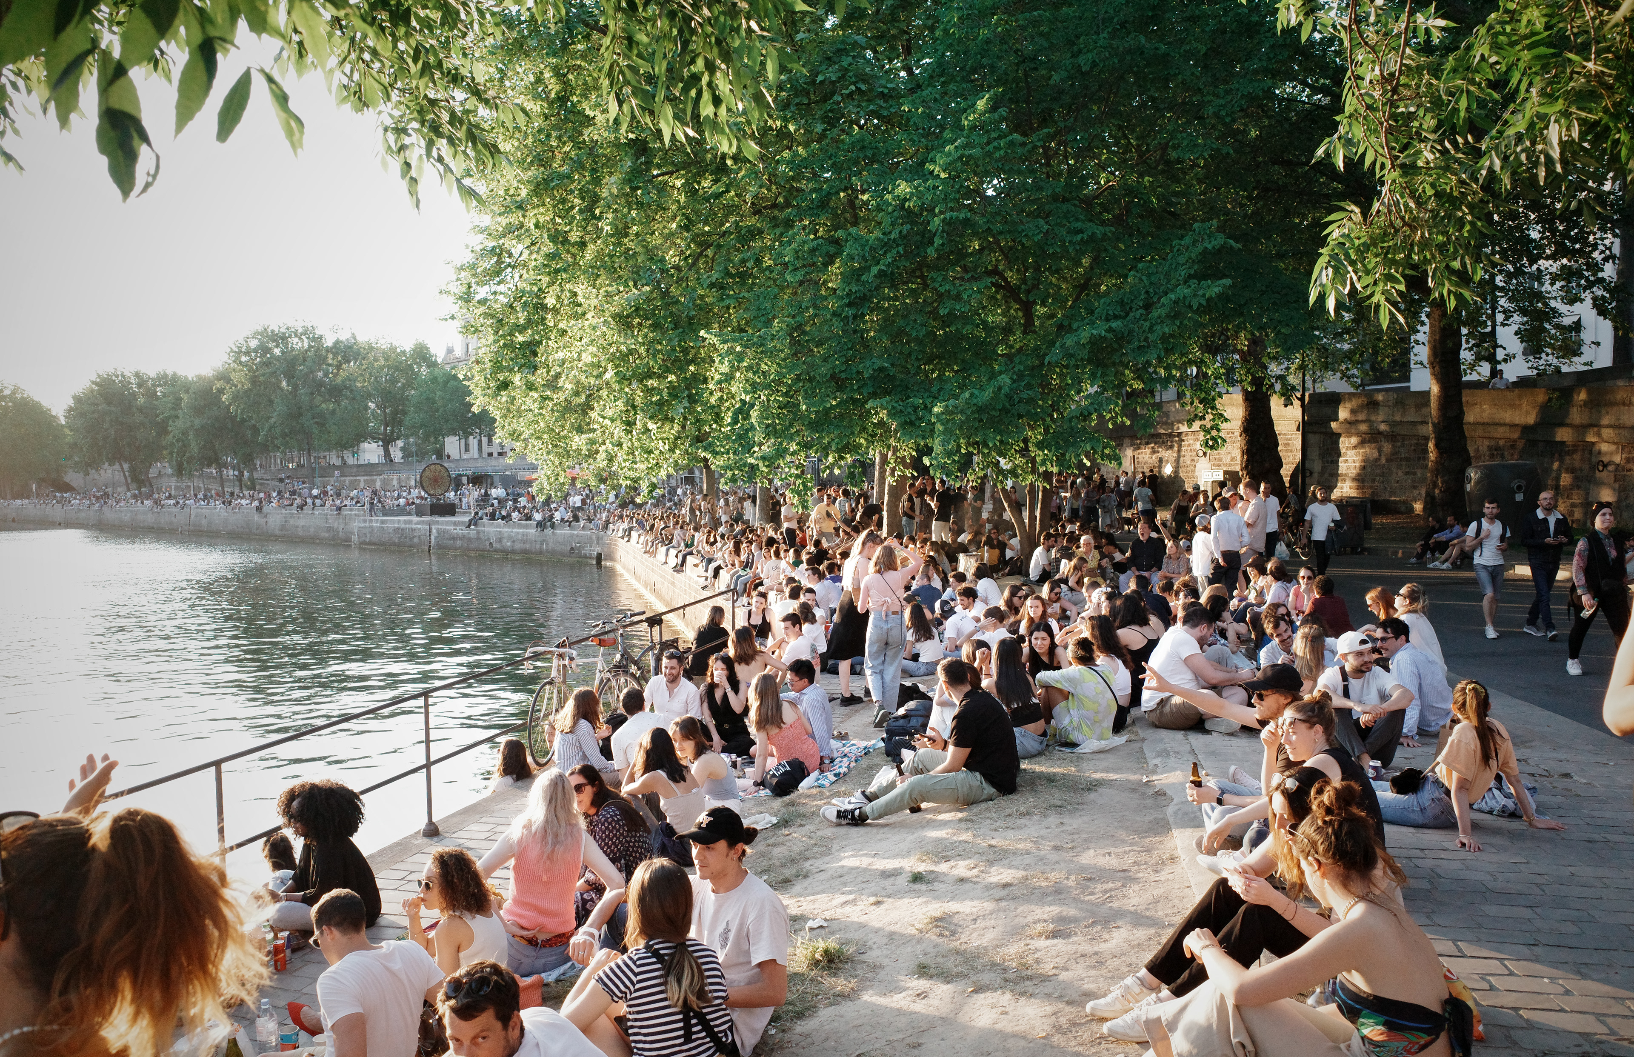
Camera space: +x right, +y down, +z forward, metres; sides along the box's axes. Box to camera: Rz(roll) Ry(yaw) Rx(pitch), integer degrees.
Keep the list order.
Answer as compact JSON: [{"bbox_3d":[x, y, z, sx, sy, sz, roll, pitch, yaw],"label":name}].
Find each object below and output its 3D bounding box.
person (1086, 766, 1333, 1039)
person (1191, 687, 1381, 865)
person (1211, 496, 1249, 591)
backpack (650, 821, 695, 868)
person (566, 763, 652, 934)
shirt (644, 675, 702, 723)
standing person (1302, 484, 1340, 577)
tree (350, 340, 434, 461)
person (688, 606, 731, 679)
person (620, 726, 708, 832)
[{"bbox_3d":[1.419,1.268,4.380,0.970,0.900,0.450,-1,3,-9],"label":"person"},{"bbox_3d":[2.357,1.250,6.350,0.890,0.890,0.500,0,2,9],"label":"person"},{"bbox_3d":[5.329,0.478,16.400,0.500,1.760,0.340,0,3,24],"label":"person"},{"bbox_3d":[-0.819,1.799,7.250,0.310,0.260,0.230,0,2,18],"label":"backpack"},{"bbox_3d":[-1.018,1.564,6.200,0.630,0.810,0.500,-2,2,-30],"label":"person"},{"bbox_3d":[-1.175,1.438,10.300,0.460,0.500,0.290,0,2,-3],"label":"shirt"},{"bbox_3d":[8.513,0.161,21.400,0.600,1.770,0.420,0,3,7],"label":"standing person"},{"bbox_3d":[-41.876,-12.059,125.000,8.500,12.813,8.200,0,2,0],"label":"tree"},{"bbox_3d":[-1.308,1.395,15.600,0.480,0.880,0.650,-1,3,6],"label":"person"},{"bbox_3d":[-1.046,1.660,8.300,0.640,0.760,0.480,2,4,44],"label":"person"}]

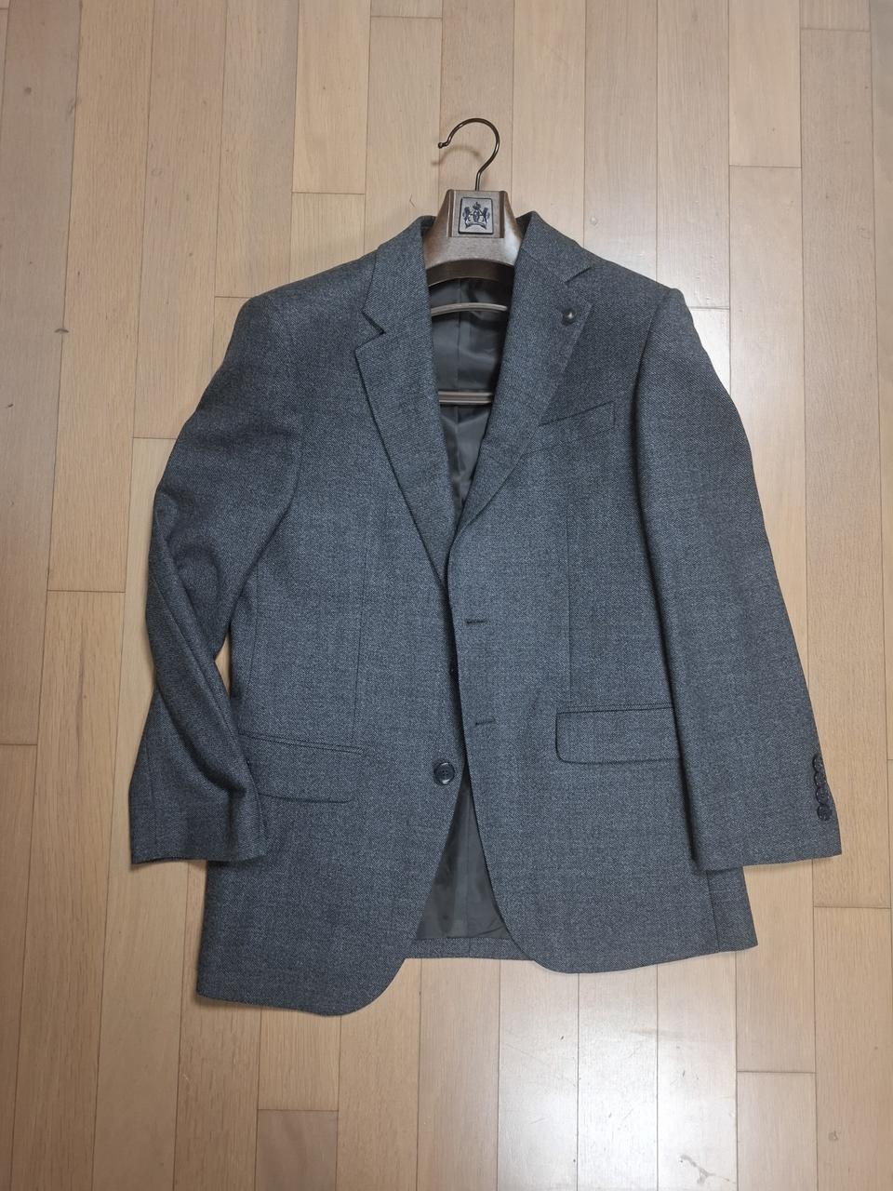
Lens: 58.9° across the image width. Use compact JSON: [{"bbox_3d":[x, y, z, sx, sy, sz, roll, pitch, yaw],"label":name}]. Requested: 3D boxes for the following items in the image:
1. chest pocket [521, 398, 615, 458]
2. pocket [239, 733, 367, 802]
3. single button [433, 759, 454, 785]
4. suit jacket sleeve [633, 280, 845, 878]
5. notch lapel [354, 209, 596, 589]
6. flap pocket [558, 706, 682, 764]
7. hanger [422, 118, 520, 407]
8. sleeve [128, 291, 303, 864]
[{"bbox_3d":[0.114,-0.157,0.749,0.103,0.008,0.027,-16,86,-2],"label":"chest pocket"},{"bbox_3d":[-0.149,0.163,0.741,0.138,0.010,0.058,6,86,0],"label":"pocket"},{"bbox_3d":[-0.002,0.166,0.738,0.019,0.006,0.020,0,86,-1],"label":"single button"},{"bbox_3d":[0.252,-0.022,0.748,0.133,0.065,0.555,-10,86,-1],"label":"suit jacket sleeve"},{"bbox_3d":[0.027,-0.187,0.745,0.229,0.060,0.360,0,86,-1],"label":"notch lapel"},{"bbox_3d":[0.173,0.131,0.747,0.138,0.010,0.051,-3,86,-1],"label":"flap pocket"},{"bbox_3d":[0.021,-0.328,0.766,0.400,0.060,0.289,0,86,-1],"label":"hanger"},{"bbox_3d":[-0.212,-0.018,0.742,0.133,0.065,0.538,4,86,0],"label":"sleeve"}]

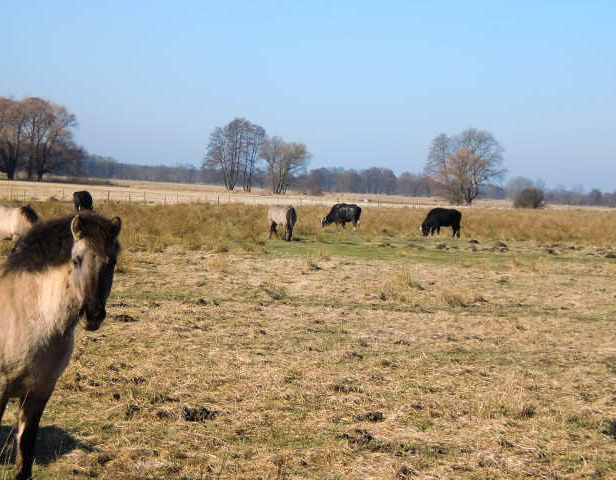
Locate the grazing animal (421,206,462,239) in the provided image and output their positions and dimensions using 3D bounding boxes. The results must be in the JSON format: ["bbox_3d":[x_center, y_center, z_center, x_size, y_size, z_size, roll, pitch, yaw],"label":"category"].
[{"bbox_3d":[5.892,-0.750,86.500,1.950,1.360,0.680,3,2,12],"label":"grazing animal"}]

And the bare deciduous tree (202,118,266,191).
[{"bbox_3d":[-19.635,-22.686,520.000,16.800,19.000,14.000,3,2,0],"label":"bare deciduous tree"}]

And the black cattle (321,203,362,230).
[{"bbox_3d":[1.569,-1.045,91.000,1.950,1.320,0.680,3,2,12],"label":"black cattle"}]

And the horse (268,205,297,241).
[{"bbox_3d":[-0.900,-0.625,72.000,0.550,1.340,1.750,2,2,-33],"label":"horse"}]

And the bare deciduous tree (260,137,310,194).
[{"bbox_3d":[-5.052,-16.681,440.000,11.200,12.800,10.000,3,2,0],"label":"bare deciduous tree"}]

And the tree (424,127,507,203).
[{"bbox_3d":[29.735,-13.839,370.000,15.400,14.200,13.500,3,2,0],"label":"tree"}]

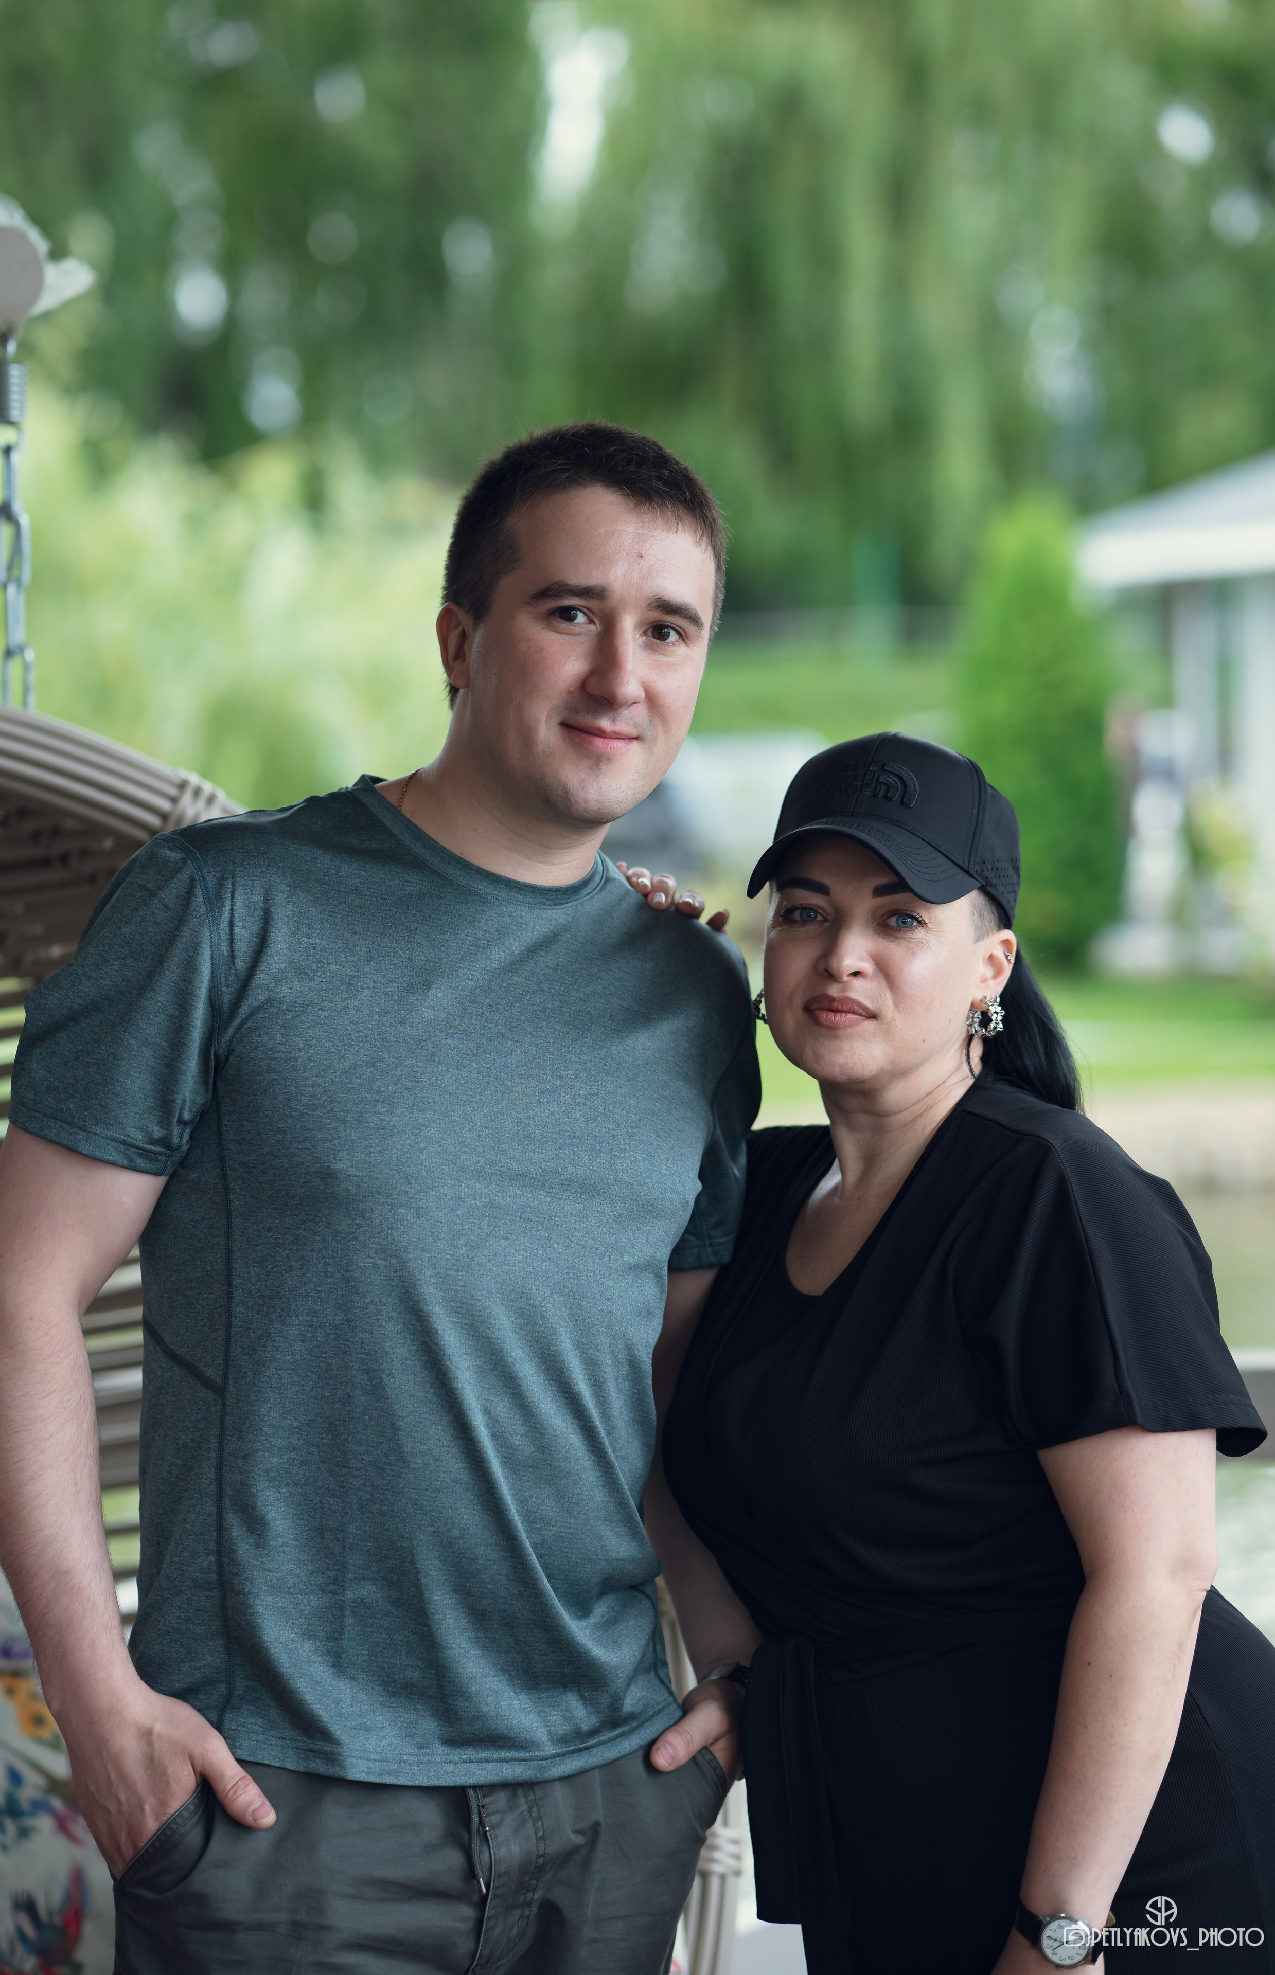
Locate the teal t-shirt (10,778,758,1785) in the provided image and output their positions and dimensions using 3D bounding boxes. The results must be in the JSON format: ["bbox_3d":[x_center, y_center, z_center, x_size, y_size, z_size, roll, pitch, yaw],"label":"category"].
[{"bbox_3d":[-0.156,0.178,2.870,0.490,0.615,0.280,2,3,-26],"label":"teal t-shirt"}]

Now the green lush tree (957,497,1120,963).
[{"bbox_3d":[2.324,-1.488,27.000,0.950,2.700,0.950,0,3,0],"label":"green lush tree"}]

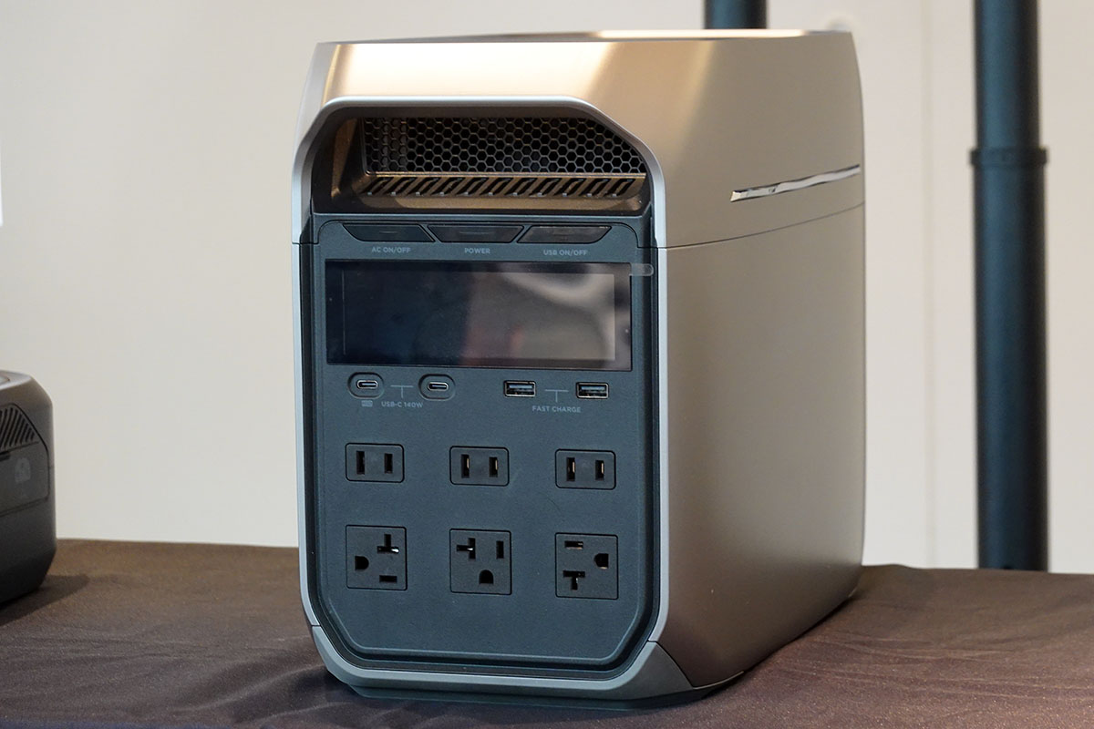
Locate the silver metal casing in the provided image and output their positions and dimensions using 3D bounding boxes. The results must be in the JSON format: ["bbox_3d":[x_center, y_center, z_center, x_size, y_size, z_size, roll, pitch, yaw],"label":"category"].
[{"bbox_3d":[0.030,-0.015,1.505,0.202,0.285,0.398,1,6,17],"label":"silver metal casing"}]

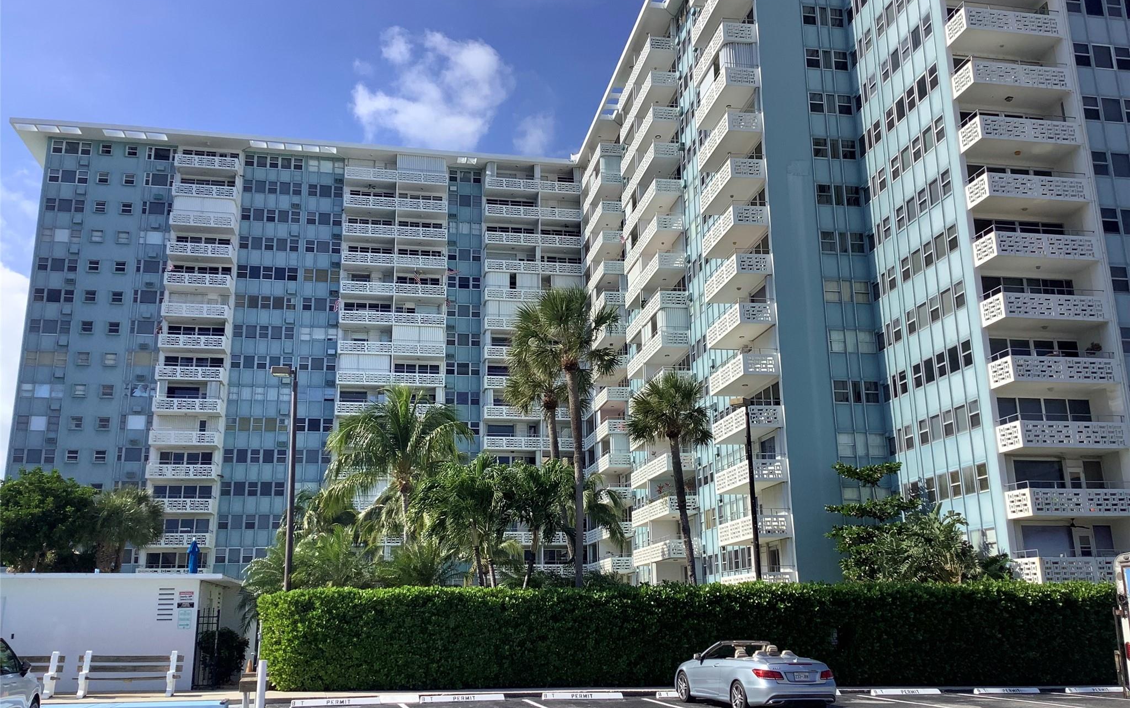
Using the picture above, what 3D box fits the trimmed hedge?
[{"bbox_3d":[4.028,7.276,26.161,22.778,2.540,1.300,2,-15,-10],"label":"trimmed hedge"}]

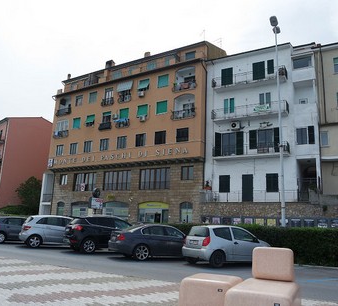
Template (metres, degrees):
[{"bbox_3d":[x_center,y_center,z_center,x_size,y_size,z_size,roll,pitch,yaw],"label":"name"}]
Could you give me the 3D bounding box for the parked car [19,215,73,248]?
[{"bbox_3d":[-5.751,4.211,16.563,4.270,1.600,1.780,10,-14,-31],"label":"parked car"}]

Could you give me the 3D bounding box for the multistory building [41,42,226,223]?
[{"bbox_3d":[-3.168,-0.390,40.631,22.363,21.100,12.000,-4,-13,29],"label":"multistory building"}]

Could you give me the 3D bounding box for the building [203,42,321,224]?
[{"bbox_3d":[10.394,-0.613,31.844,10.023,18.000,11.000,-4,-13,27],"label":"building"}]

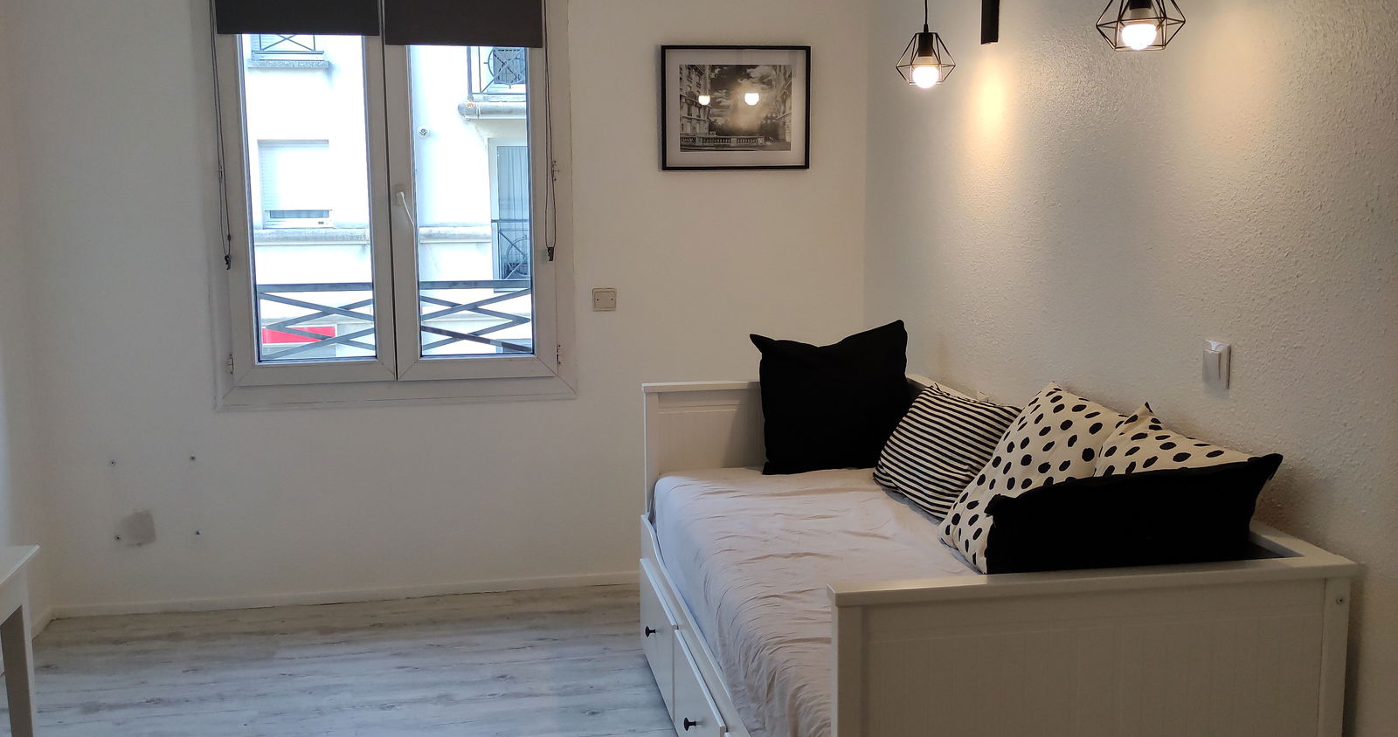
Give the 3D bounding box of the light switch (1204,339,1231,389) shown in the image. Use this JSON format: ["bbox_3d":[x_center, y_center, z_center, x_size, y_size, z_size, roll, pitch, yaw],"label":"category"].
[{"bbox_3d":[0.978,-0.007,2.553,0.024,0.084,0.076,-2,8,-10],"label":"light switch"}]

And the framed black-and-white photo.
[{"bbox_3d":[0.133,-0.887,4.603,0.518,0.412,0.029,-2,8,-10],"label":"framed black-and-white photo"}]

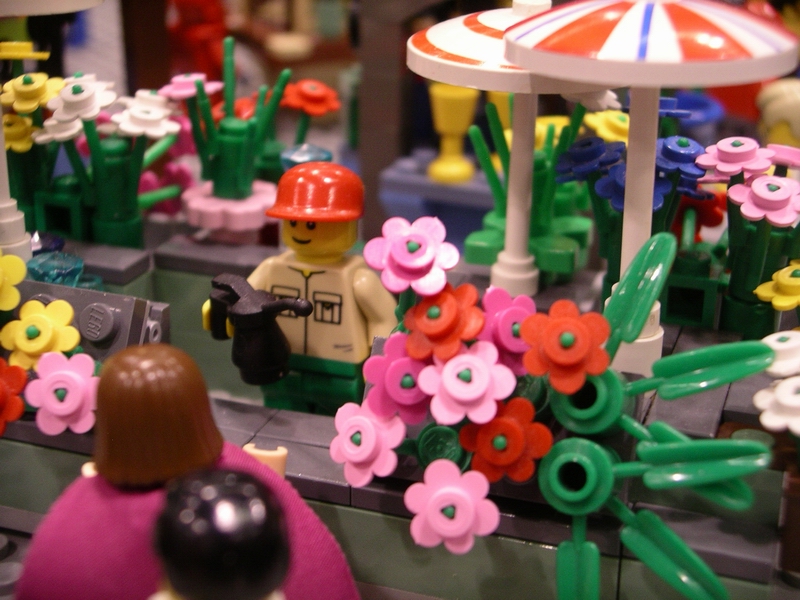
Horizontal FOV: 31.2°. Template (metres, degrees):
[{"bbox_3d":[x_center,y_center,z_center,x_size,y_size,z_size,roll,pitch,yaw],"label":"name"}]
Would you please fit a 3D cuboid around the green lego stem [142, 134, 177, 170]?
[{"bbox_3d":[-0.037,-0.023,0.220,0.002,0.007,0.002,43,0,0],"label":"green lego stem"}]

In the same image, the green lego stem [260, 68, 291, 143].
[{"bbox_3d":[-0.018,-0.029,0.211,0.002,0.012,0.002,19,20,0],"label":"green lego stem"}]

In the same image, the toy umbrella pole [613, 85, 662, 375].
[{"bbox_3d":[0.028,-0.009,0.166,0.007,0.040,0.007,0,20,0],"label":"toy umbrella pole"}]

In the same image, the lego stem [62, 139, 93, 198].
[{"bbox_3d":[-0.047,-0.019,0.208,0.002,0.009,0.002,-14,25,0],"label":"lego stem"}]

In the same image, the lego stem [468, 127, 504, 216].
[{"bbox_3d":[0.013,-0.018,0.206,0.002,0.015,0.002,-19,32,0],"label":"lego stem"}]

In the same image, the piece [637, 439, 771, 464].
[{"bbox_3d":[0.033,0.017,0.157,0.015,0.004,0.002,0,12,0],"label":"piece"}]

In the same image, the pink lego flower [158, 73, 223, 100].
[{"bbox_3d":[-0.032,-0.032,0.218,0.010,0.003,0.010,-6,20,0],"label":"pink lego flower"}]

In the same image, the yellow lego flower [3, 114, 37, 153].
[{"bbox_3d":[-0.059,-0.026,0.218,0.010,0.003,0.010,4,35,0],"label":"yellow lego flower"}]

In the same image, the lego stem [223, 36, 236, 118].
[{"bbox_3d":[-0.027,-0.035,0.226,0.002,0.013,0.002,0,7,0],"label":"lego stem"}]

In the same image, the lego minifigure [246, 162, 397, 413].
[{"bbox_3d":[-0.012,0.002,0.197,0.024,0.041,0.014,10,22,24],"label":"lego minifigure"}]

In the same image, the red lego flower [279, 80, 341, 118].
[{"bbox_3d":[-0.015,-0.034,0.242,0.010,0.002,0.010,12,33,-8],"label":"red lego flower"}]

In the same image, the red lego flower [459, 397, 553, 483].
[{"bbox_3d":[0.011,0.015,0.149,0.010,0.009,0.003,0,1,19],"label":"red lego flower"}]

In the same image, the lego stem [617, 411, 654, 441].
[{"bbox_3d":[0.026,0.014,0.157,0.004,0.001,0.001,36,0,0],"label":"lego stem"}]

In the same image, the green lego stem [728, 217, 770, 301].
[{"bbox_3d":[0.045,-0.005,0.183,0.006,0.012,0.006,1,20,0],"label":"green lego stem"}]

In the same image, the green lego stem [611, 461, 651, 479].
[{"bbox_3d":[0.025,0.018,0.152,0.004,0.001,0.001,-7,0,0],"label":"green lego stem"}]

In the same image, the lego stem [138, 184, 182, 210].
[{"bbox_3d":[-0.037,-0.016,0.220,0.007,0.002,0.002,-19,0,0],"label":"lego stem"}]

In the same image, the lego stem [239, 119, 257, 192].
[{"bbox_3d":[-0.023,-0.022,0.218,0.003,0.012,0.003,1,20,0],"label":"lego stem"}]

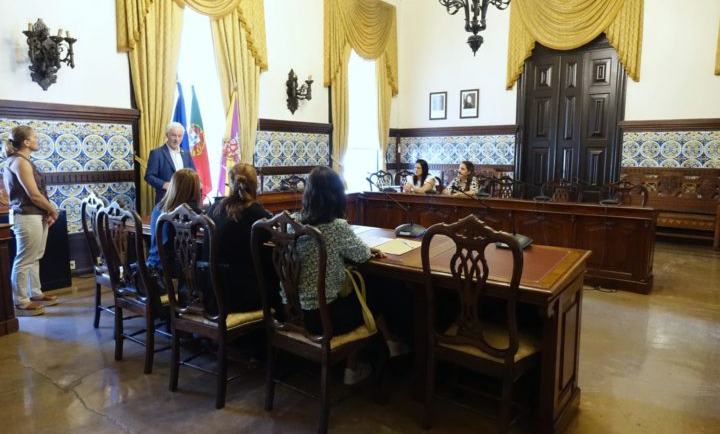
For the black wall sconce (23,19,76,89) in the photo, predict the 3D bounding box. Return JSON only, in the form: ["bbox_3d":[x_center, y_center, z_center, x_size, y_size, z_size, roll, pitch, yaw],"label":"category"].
[{"bbox_3d":[-3.201,-1.683,4.948,0.410,0.730,0.470,6,9,37],"label":"black wall sconce"}]

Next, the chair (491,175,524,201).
[{"bbox_3d":[1.888,0.032,6.331,0.540,1.110,0.540,5,9,33],"label":"chair"}]

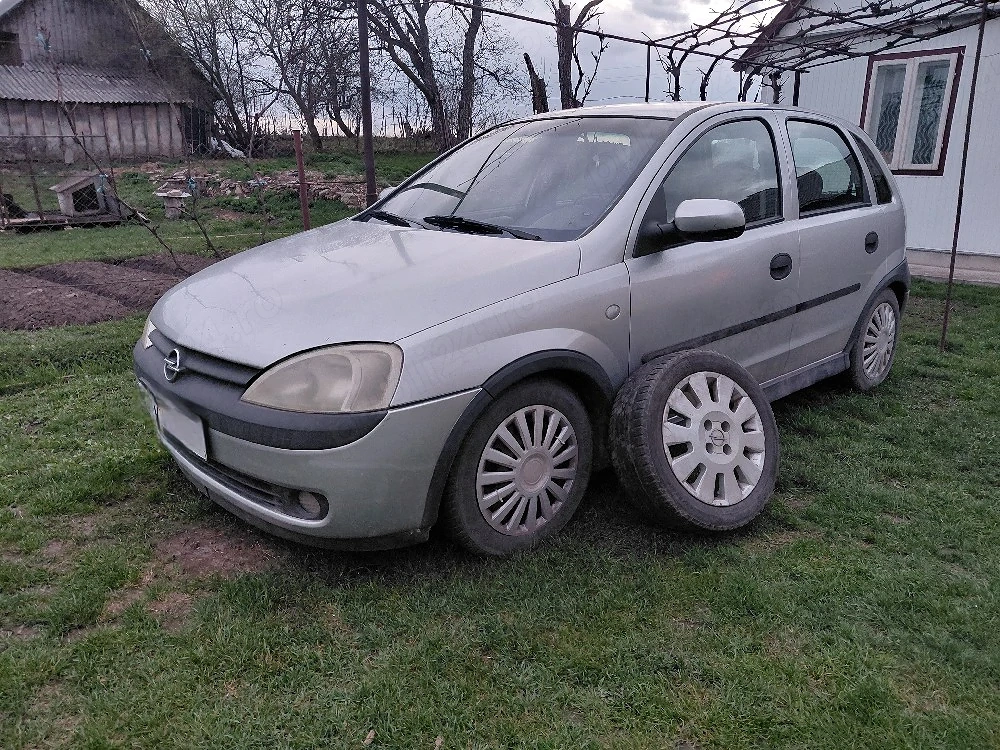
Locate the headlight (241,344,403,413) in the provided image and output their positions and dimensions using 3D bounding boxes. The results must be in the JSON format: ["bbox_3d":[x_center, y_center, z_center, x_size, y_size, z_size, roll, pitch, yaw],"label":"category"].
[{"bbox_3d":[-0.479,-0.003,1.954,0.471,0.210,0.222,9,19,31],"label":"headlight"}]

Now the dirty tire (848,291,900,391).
[{"bbox_3d":[1.919,-0.195,3.828,0.582,0.582,0.190,-14,20,-39],"label":"dirty tire"}]

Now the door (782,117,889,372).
[{"bbox_3d":[1.518,-0.640,3.371,0.910,1.100,0.270,-14,20,-39],"label":"door"}]

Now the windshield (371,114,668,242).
[{"bbox_3d":[0.022,-0.798,2.938,1.360,0.150,0.890,17,55,47],"label":"windshield"}]

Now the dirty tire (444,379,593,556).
[{"bbox_3d":[0.030,0.272,2.273,0.582,0.582,0.190,-13,20,-37],"label":"dirty tire"}]

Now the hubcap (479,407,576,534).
[{"bbox_3d":[0.084,0.290,2.214,0.413,0.413,0.050,-13,20,-37],"label":"hubcap"}]

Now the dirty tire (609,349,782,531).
[{"bbox_3d":[0.637,0.216,2.351,0.582,0.582,0.190,-10,-7,-28],"label":"dirty tire"}]

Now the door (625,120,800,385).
[{"bbox_3d":[0.771,-0.455,2.756,1.100,1.120,0.270,-14,20,-39],"label":"door"}]

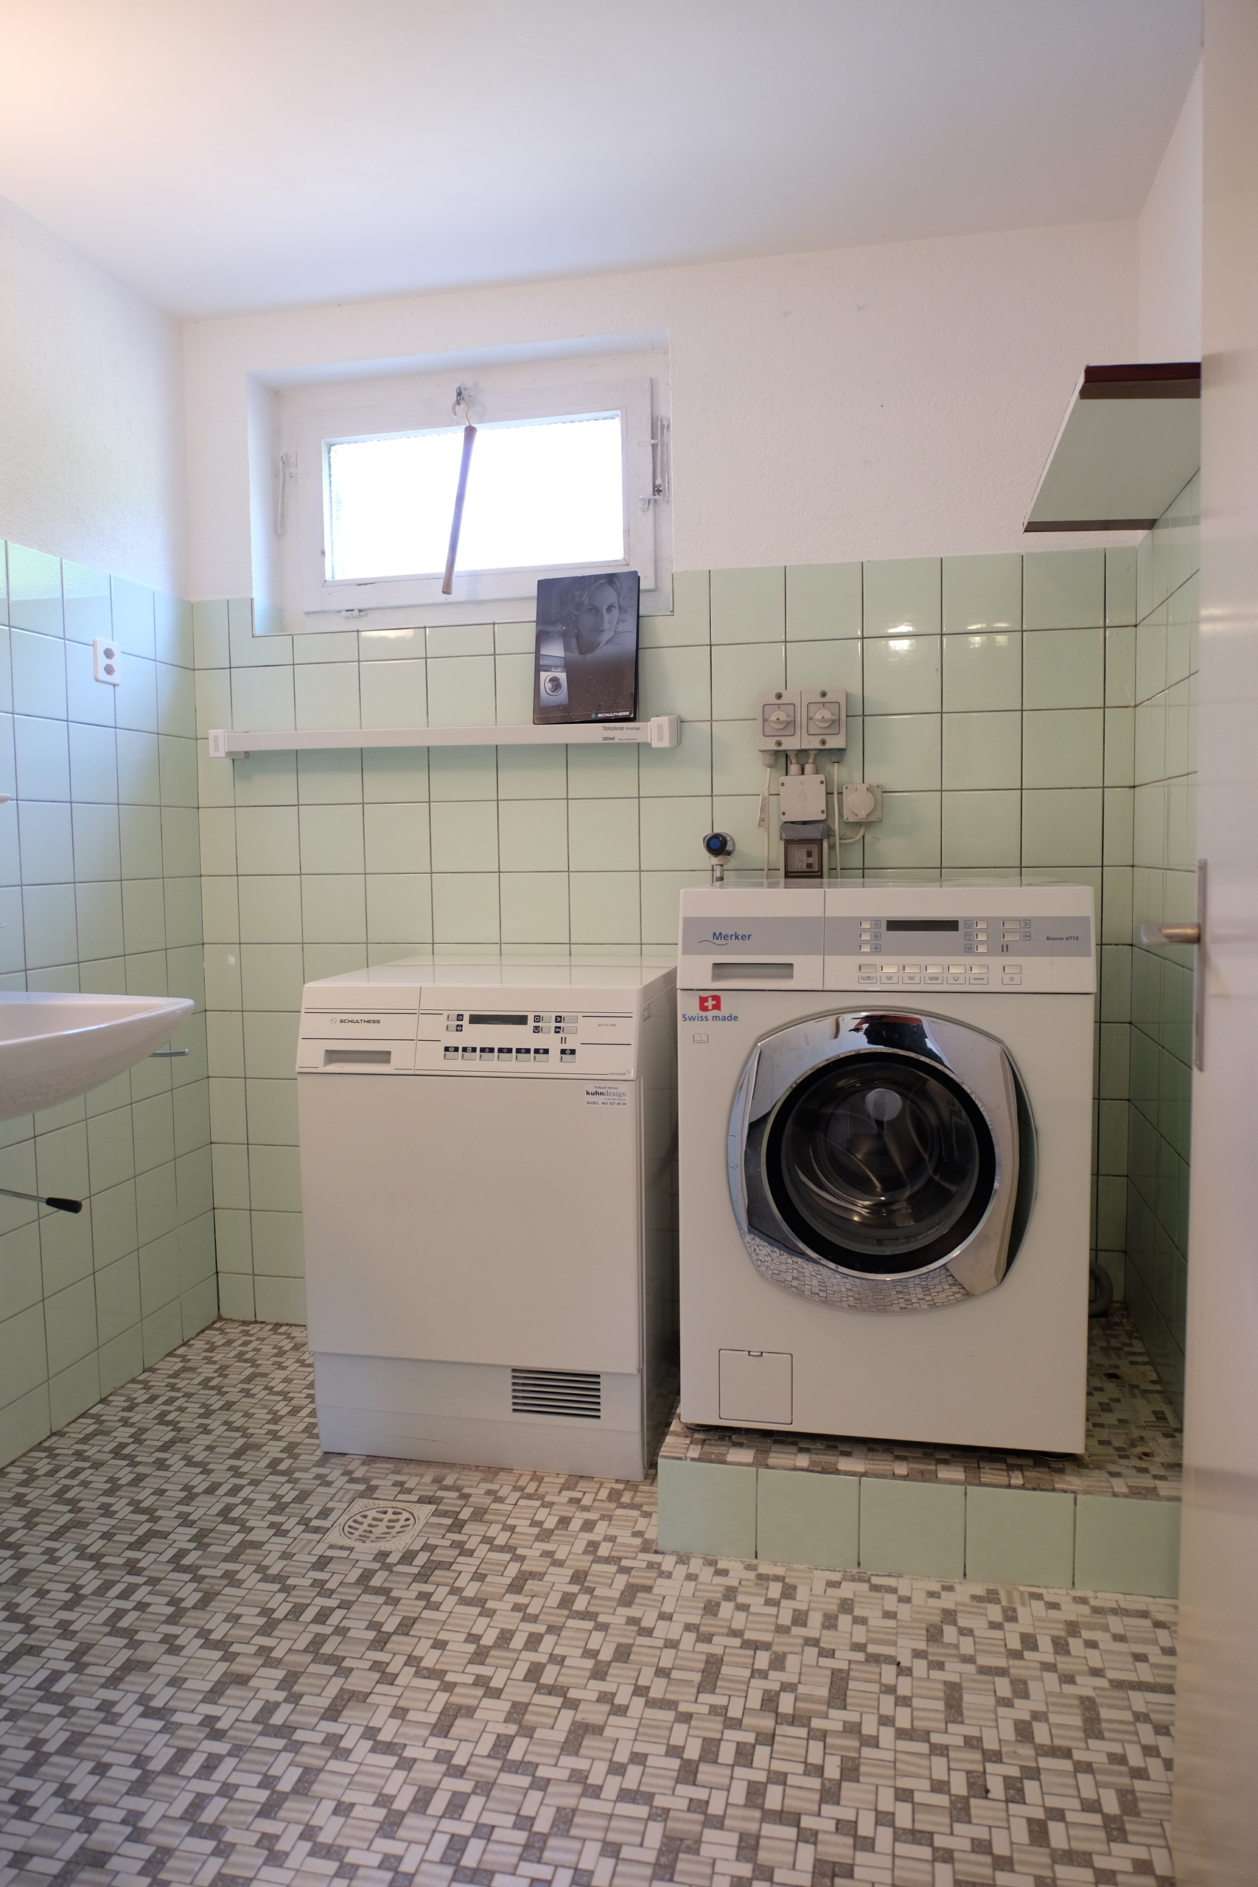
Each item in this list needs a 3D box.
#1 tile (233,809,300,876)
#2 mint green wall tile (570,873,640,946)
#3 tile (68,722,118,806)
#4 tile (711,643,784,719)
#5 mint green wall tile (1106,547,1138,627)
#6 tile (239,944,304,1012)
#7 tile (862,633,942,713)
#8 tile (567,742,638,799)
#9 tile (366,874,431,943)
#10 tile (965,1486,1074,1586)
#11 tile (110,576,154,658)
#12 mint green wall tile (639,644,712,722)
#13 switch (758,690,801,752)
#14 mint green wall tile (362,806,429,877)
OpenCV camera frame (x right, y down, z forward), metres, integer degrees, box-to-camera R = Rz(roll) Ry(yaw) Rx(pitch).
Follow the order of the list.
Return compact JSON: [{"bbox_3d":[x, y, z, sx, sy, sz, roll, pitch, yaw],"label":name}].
[{"bbox_3d":[-0.790,-0.225,2.763,0.149,0.149,0.008,0,5,12],"label":"tile"},{"bbox_3d":[-0.049,-0.075,2.607,0.148,0.148,0.008,0,5,11],"label":"mint green wall tile"},{"bbox_3d":[-1.030,-0.344,2.412,0.010,0.150,0.148,0,5,12],"label":"tile"},{"bbox_3d":[0.241,-0.524,2.529,0.149,0.149,0.010,0,4,12],"label":"tile"},{"bbox_3d":[0.925,-0.667,2.358,0.052,0.143,0.010,0,5,12],"label":"mint green wall tile"},{"bbox_3d":[-0.785,0.076,2.789,0.149,0.149,0.010,0,4,12],"label":"tile"},{"bbox_3d":[0.544,-0.531,2.502,0.150,0.150,0.010,0,4,12],"label":"tile"},{"bbox_3d":[-0.053,-0.374,2.602,0.149,0.149,0.010,0,4,12],"label":"tile"},{"bbox_3d":[-0.490,-0.075,2.696,0.148,0.148,0.008,0,5,11],"label":"tile"},{"bbox_3d":[0.560,0.849,1.804,0.150,0.140,0.010,0,5,11],"label":"tile"},{"bbox_3d":[-1.009,-0.656,2.545,0.010,0.147,0.149,0,4,11],"label":"tile"},{"bbox_3d":[0.092,-0.521,2.543,0.147,0.147,0.010,0,5,12],"label":"mint green wall tile"},{"bbox_3d":[0.299,-0.434,2.474,0.083,0.110,0.088,0,5,12],"label":"switch"},{"bbox_3d":[-0.494,-0.224,2.705,0.149,0.149,0.010,0,4,12],"label":"mint green wall tile"}]

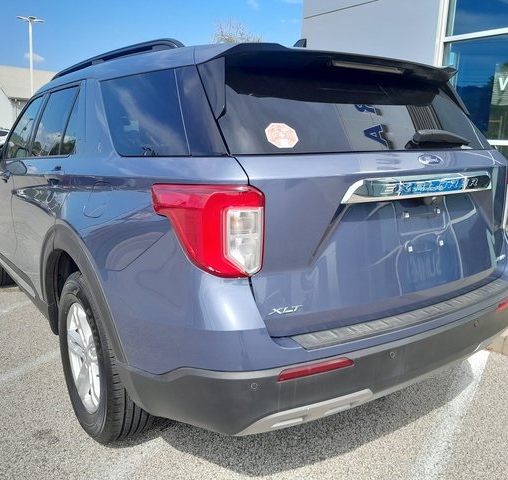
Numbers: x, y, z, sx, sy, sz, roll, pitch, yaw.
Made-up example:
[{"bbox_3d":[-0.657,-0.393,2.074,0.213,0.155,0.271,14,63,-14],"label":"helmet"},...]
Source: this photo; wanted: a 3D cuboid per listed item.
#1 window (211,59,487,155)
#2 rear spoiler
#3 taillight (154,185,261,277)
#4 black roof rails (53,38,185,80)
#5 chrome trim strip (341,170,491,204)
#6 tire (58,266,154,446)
[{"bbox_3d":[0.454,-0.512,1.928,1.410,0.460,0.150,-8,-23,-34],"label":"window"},{"bbox_3d":[0.356,-0.615,2.050,1.370,0.270,0.360,-8,13,-34],"label":"rear spoiler"},{"bbox_3d":[-0.121,-0.035,1.440,0.295,0.250,0.200,-8,13,-34],"label":"taillight"},{"bbox_3d":[-0.829,-0.932,2.686,0.060,0.100,2.000,-8,14,-34],"label":"black roof rails"},{"bbox_3d":[0.611,-0.192,1.764,0.840,0.090,0.065,-8,13,-34],"label":"chrome trim strip"},{"bbox_3d":[-0.670,0.505,2.261,0.255,0.775,0.775,-8,13,-34],"label":"tire"}]

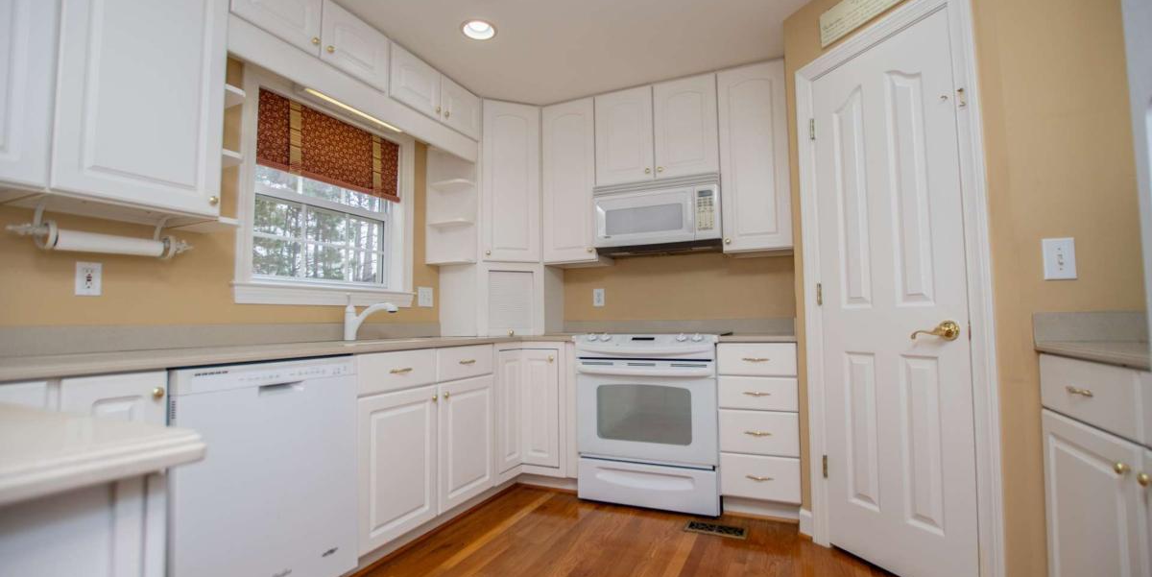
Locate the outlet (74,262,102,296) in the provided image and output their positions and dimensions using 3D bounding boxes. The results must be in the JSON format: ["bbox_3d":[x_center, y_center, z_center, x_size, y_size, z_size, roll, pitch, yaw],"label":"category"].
[{"bbox_3d":[-1.670,-0.033,1.648,0.010,0.111,0.067,-3,-4,26],"label":"outlet"}]

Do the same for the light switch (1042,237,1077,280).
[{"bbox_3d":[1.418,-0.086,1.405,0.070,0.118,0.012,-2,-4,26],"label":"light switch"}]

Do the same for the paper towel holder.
[{"bbox_3d":[-1.524,-0.185,1.568,0.115,0.152,0.459,-3,-4,26],"label":"paper towel holder"}]

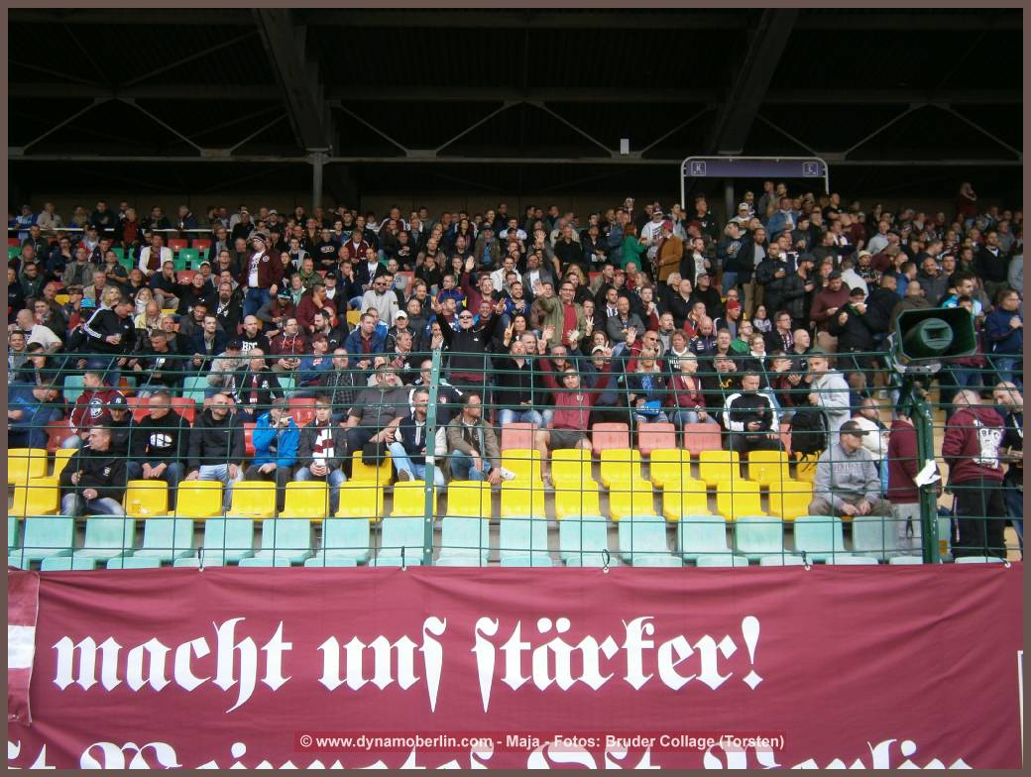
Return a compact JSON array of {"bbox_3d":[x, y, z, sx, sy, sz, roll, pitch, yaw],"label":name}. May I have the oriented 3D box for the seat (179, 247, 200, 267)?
[{"bbox_3d":[-6.544,-2.629,21.500,0.430,0.380,0.400,0,-5,0],"label":"seat"}]

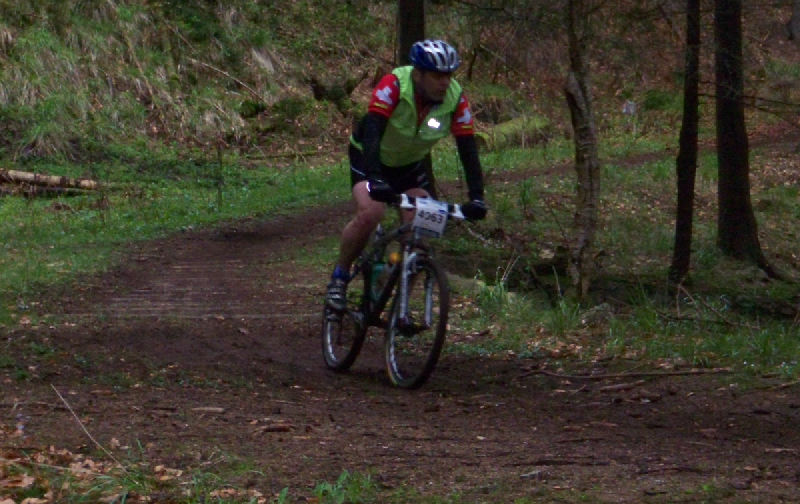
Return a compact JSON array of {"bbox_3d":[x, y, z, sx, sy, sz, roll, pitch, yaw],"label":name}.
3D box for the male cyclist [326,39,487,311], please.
[{"bbox_3d":[0.008,-0.403,14.050,0.680,1.400,0.900,4,1,-22],"label":"male cyclist"}]

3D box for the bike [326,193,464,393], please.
[{"bbox_3d":[-0.073,0.140,14.000,0.640,1.030,1.740,10,-1,-21],"label":"bike"}]

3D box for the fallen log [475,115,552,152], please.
[{"bbox_3d":[1.443,-1.527,35.000,1.300,0.360,0.360,-13,9,-30],"label":"fallen log"}]

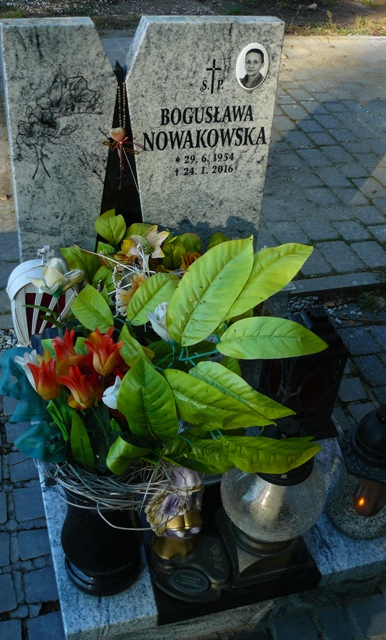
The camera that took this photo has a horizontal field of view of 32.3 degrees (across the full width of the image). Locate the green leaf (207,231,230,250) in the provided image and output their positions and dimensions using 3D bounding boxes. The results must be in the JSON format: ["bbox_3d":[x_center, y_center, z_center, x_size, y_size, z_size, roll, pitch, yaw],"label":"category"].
[{"bbox_3d":[0.062,-0.185,1.570,0.060,0.065,0.030,4,21,2],"label":"green leaf"}]

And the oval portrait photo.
[{"bbox_3d":[0.148,-0.629,1.653,0.090,0.120,0.010,-7,39,-15],"label":"oval portrait photo"}]

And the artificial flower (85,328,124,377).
[{"bbox_3d":[-0.133,0.049,1.000,0.058,0.068,0.056,4,33,0],"label":"artificial flower"}]

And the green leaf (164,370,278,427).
[{"bbox_3d":[0.043,0.121,1.030,0.195,0.035,0.085,26,66,9],"label":"green leaf"}]

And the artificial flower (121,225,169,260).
[{"bbox_3d":[-0.103,-0.169,1.450,0.100,0.075,0.100,7,38,-10],"label":"artificial flower"}]

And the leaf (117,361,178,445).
[{"bbox_3d":[-0.066,0.121,0.980,0.090,0.150,0.035,-7,24,7],"label":"leaf"}]

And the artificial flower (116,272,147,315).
[{"bbox_3d":[-0.129,-0.058,1.463,0.085,0.085,0.050,1,17,-5],"label":"artificial flower"}]

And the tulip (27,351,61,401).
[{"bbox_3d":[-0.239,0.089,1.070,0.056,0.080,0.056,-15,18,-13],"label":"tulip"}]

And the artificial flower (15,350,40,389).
[{"bbox_3d":[-0.253,0.080,1.030,0.050,0.068,0.050,-21,26,15],"label":"artificial flower"}]

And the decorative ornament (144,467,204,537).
[{"bbox_3d":[-0.037,0.345,1.265,0.100,0.115,0.075,-6,33,-16],"label":"decorative ornament"}]

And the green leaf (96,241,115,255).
[{"bbox_3d":[-0.193,-0.160,1.470,0.050,0.045,0.020,27,31,12],"label":"green leaf"}]

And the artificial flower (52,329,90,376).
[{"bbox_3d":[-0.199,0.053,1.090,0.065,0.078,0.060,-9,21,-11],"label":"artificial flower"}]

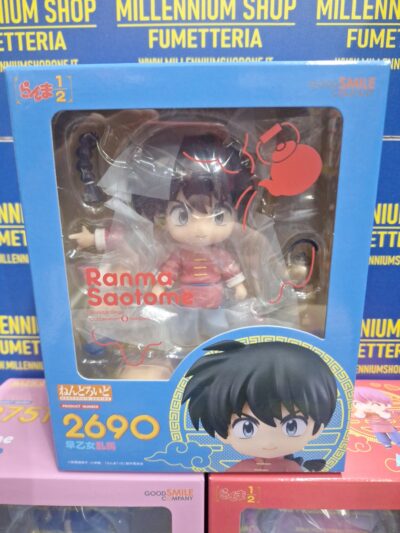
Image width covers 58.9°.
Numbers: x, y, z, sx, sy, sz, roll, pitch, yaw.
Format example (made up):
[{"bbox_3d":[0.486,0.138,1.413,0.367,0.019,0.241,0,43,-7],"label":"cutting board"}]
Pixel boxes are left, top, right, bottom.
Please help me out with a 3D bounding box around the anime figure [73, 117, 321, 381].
[{"bbox_3d":[-0.003,-0.004,0.173,0.117,0.122,0.055,0,15,1],"label":"anime figure"}]

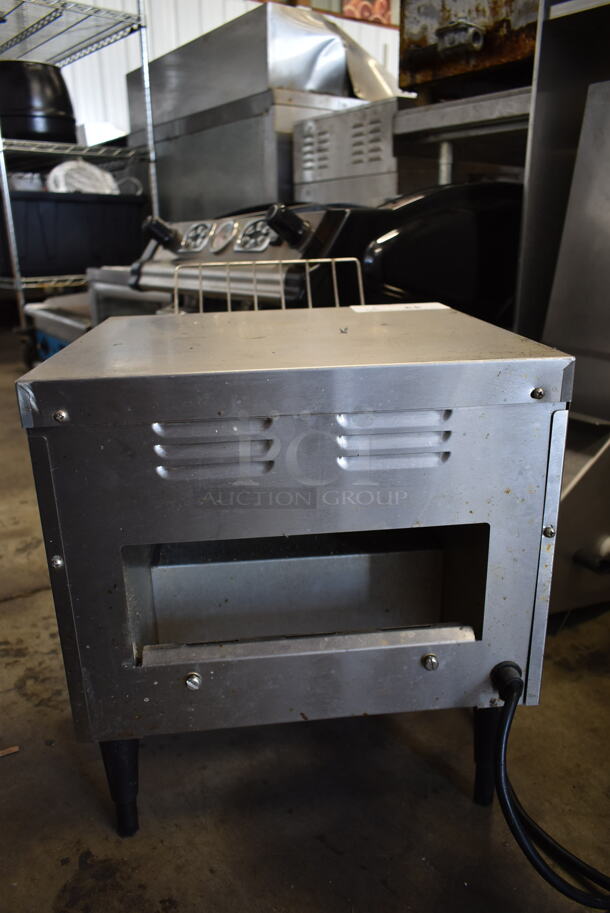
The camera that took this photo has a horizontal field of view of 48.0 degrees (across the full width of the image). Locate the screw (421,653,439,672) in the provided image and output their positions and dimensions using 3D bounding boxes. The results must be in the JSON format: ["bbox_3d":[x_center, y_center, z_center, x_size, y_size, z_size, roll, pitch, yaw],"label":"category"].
[{"bbox_3d":[0.097,0.159,0.530,0.012,0.012,0.005,-3,19,-4],"label":"screw"}]

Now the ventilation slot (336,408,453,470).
[{"bbox_3d":[0.061,-0.011,0.468,0.081,0.041,0.007,-3,19,-4],"label":"ventilation slot"}]

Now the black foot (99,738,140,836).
[{"bbox_3d":[-0.153,0.267,0.573,0.036,0.114,0.036,-3,19,-4],"label":"black foot"}]

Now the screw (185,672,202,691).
[{"bbox_3d":[-0.084,0.170,0.519,0.012,0.012,0.005,-3,19,-4],"label":"screw"}]

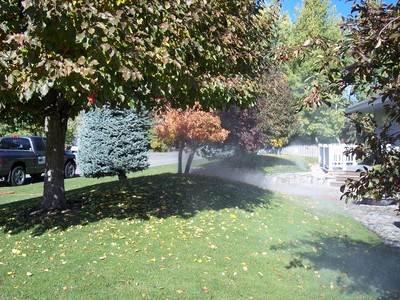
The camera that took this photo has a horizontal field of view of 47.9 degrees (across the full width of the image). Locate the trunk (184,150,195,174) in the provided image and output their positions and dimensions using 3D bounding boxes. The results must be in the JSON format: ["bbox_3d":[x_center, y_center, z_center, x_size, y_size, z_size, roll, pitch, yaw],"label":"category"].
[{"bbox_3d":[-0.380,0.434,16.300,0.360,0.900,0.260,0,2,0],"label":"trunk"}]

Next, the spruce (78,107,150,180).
[{"bbox_3d":[-2.561,-0.240,13.500,2.150,2.350,2.100,0,2,0],"label":"spruce"}]

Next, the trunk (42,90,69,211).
[{"bbox_3d":[-2.950,0.010,9.200,0.520,2.450,0.500,0,2,0],"label":"trunk"}]

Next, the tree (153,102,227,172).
[{"bbox_3d":[-0.307,-0.416,16.300,2.650,2.600,2.400,0,2,0],"label":"tree"}]

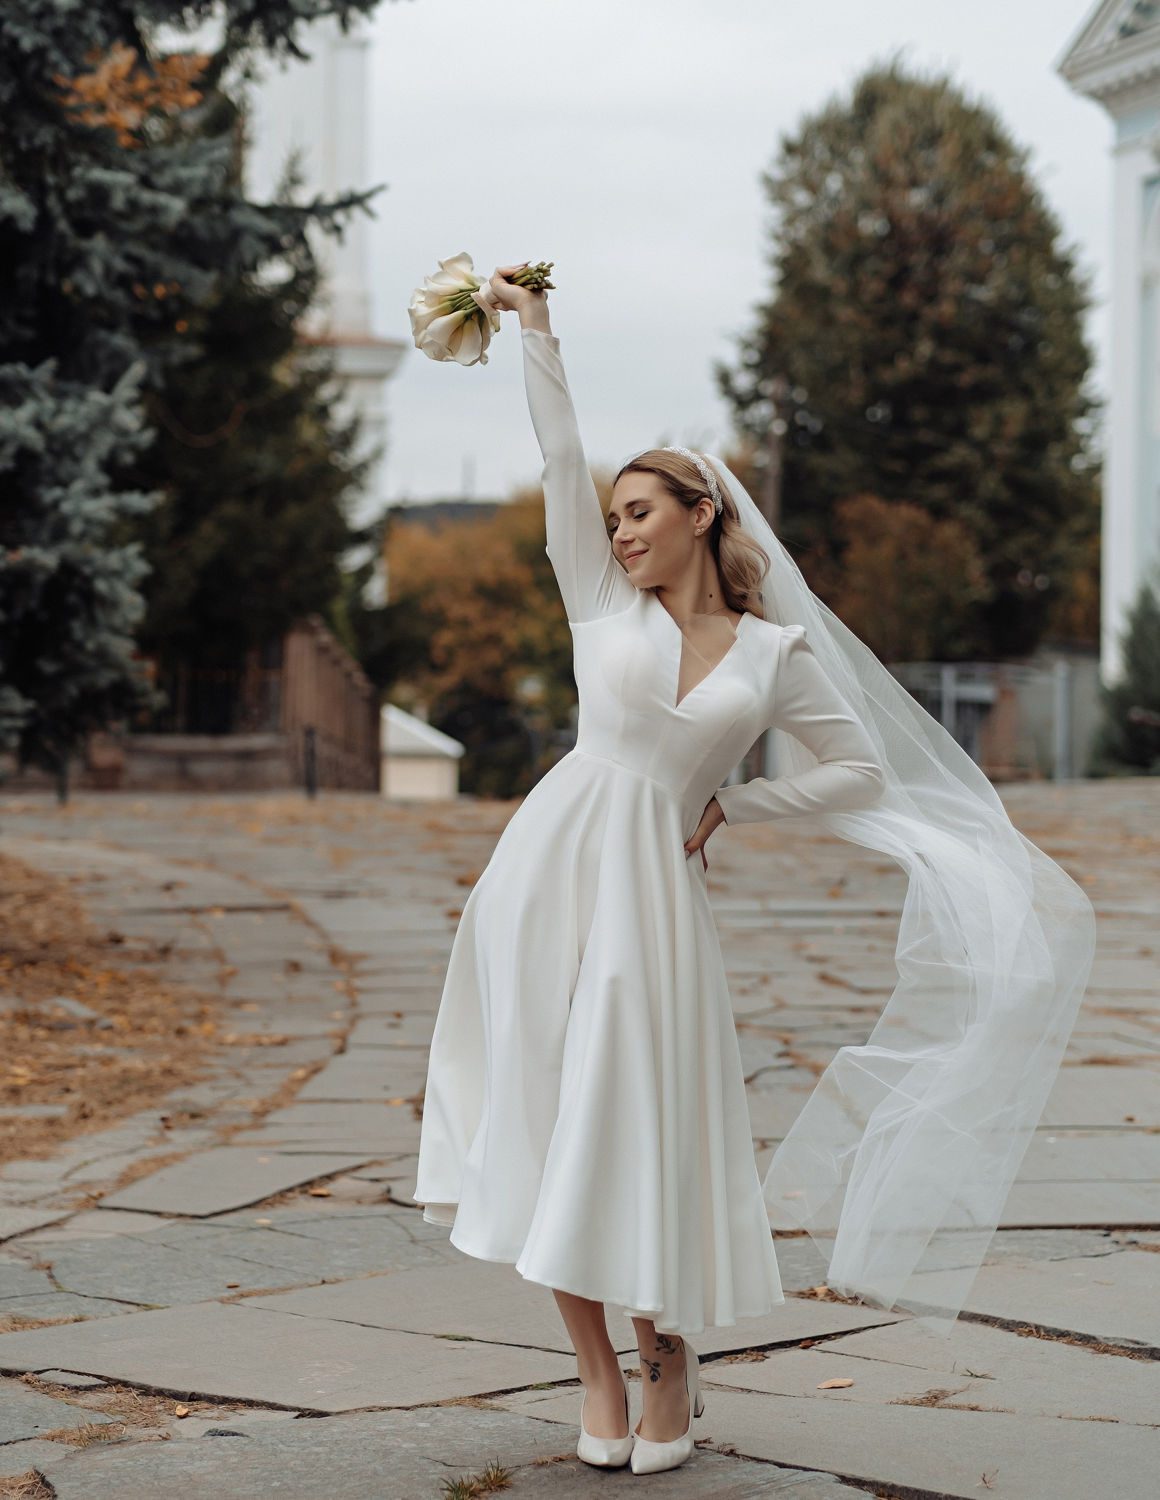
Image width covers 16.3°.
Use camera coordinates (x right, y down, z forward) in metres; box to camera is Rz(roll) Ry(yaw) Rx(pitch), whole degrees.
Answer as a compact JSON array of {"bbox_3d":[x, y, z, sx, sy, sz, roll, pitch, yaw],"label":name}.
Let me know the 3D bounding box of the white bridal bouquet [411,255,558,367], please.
[{"bbox_3d":[-0.161,-0.749,6.880,0.260,0.190,0.190,-21,-8,22],"label":"white bridal bouquet"}]

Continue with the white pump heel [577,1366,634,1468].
[{"bbox_3d":[0.044,1.133,6.900,0.085,0.140,0.240,0,4,0],"label":"white pump heel"}]

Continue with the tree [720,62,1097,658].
[{"bbox_3d":[3.400,-3.480,42.000,3.950,7.300,3.900,0,1,0],"label":"tree"}]

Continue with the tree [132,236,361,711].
[{"bbox_3d":[-2.740,-2.260,33.000,2.300,4.900,2.300,0,1,0],"label":"tree"}]

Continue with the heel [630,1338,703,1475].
[{"bbox_3d":[0.145,1.116,6.900,0.085,0.145,0.240,0,11,19],"label":"heel"}]

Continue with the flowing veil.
[{"bbox_3d":[0.560,0.240,7.080,0.670,1.500,0.550,0,1,0],"label":"flowing veil"}]

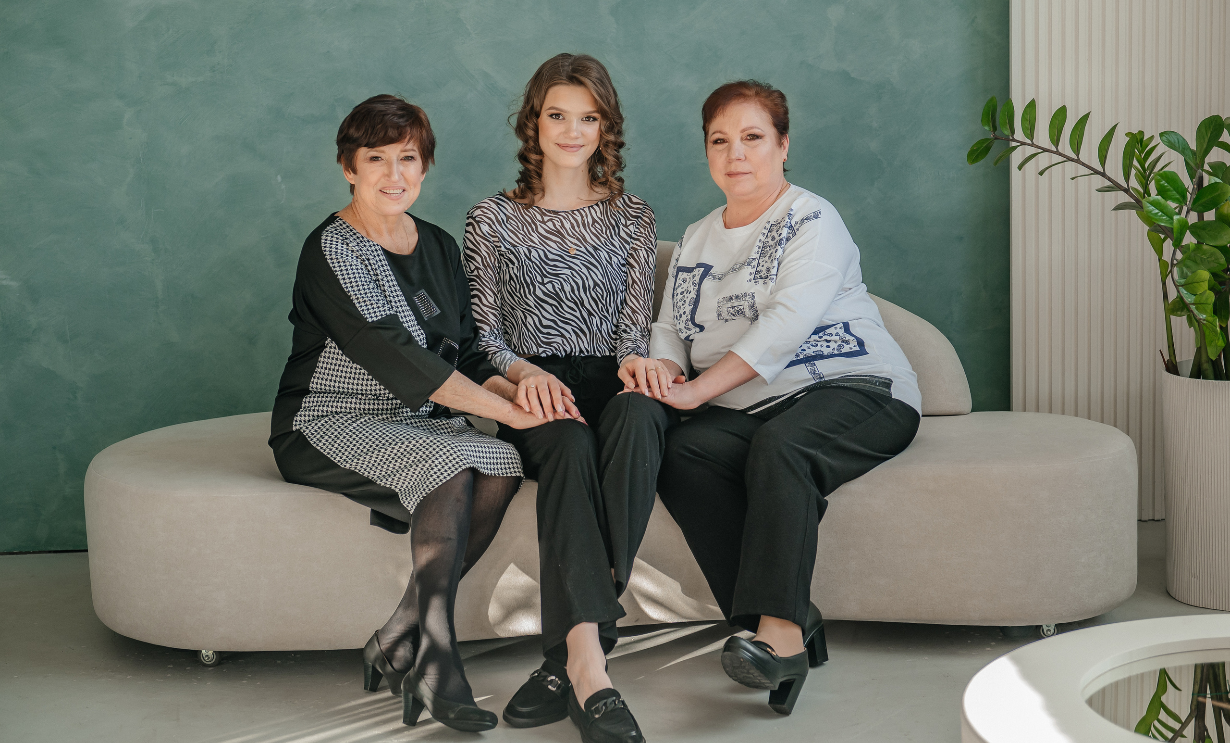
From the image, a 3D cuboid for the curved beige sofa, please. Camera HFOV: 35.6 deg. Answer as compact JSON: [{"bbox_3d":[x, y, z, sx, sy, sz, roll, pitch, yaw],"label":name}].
[{"bbox_3d":[-0.026,0.122,4.278,2.290,0.770,1.070,-2,8,0],"label":"curved beige sofa"}]

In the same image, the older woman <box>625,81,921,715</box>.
[{"bbox_3d":[0.300,-0.016,3.887,0.580,1.130,0.960,3,9,30],"label":"older woman"}]

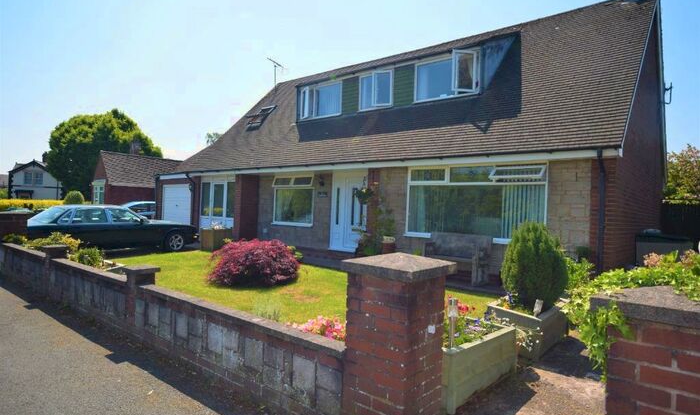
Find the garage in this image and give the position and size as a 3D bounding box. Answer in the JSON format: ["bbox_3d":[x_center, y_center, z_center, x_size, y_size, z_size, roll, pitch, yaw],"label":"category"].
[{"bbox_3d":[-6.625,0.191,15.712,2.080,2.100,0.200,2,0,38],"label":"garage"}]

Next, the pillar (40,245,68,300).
[{"bbox_3d":[-4.448,0.969,6.172,0.290,0.800,0.260,2,0,38],"label":"pillar"}]

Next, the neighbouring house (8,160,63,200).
[{"bbox_3d":[-46.620,-3.035,60.496,7.200,6.500,7.500,2,0,-41],"label":"neighbouring house"}]

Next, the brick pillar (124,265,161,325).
[{"bbox_3d":[-2.275,0.966,4.436,0.280,0.640,0.280,2,-1,39],"label":"brick pillar"}]

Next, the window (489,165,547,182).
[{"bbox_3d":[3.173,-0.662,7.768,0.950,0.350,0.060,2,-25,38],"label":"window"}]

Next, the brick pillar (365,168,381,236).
[{"bbox_3d":[0.611,0.156,10.042,0.380,2.200,0.280,2,0,38],"label":"brick pillar"}]

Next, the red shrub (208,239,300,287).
[{"bbox_3d":[-1.698,0.902,7.237,1.580,0.720,1.450,2,-1,0],"label":"red shrub"}]

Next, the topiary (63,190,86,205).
[{"bbox_3d":[-11.139,-0.020,16.496,0.720,1.350,0.720,2,-1,35],"label":"topiary"}]

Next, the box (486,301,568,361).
[{"bbox_3d":[2.011,1.300,4.579,0.560,0.400,1.030,2,0,43],"label":"box"}]

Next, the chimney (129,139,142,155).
[{"bbox_3d":[-14.865,-4.108,28.300,0.750,1.250,0.750,2,0,38],"label":"chimney"}]

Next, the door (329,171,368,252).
[{"bbox_3d":[-0.015,0.095,10.533,1.240,2.100,0.100,2,-1,39],"label":"door"}]

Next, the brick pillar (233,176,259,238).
[{"bbox_3d":[-3.203,0.116,12.644,0.250,2.150,0.630,2,-1,39],"label":"brick pillar"}]

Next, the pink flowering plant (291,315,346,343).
[{"bbox_3d":[-0.282,1.074,3.349,0.520,0.280,0.300,2,0,38],"label":"pink flowering plant"}]

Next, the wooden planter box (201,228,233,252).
[{"bbox_3d":[-4.128,1.018,12.640,0.540,0.640,0.580,2,0,38],"label":"wooden planter box"}]

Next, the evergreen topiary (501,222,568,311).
[{"bbox_3d":[1.919,0.592,4.273,0.640,0.930,0.640,2,-1,25],"label":"evergreen topiary"}]

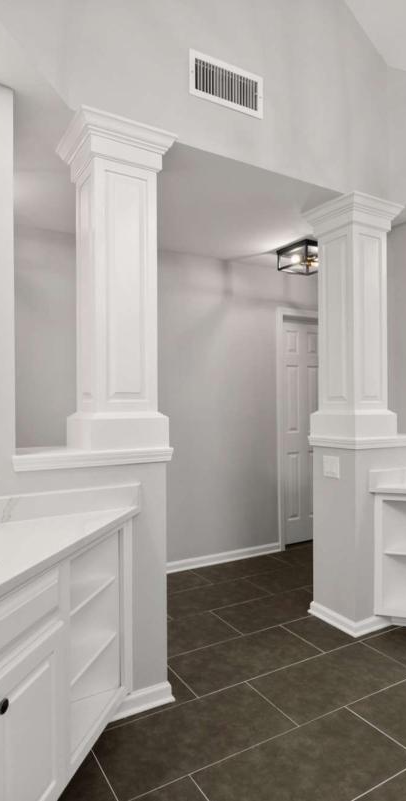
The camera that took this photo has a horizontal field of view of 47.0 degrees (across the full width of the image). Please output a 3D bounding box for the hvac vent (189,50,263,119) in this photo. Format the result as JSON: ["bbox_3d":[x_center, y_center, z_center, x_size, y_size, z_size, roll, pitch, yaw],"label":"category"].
[{"bbox_3d":[0.124,-1.500,2.218,0.419,0.205,0.020,0,0,-30],"label":"hvac vent"}]

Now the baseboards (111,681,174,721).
[{"bbox_3d":[-0.257,1.289,2.003,0.301,0.100,0.030,0,0,-30],"label":"baseboards"}]

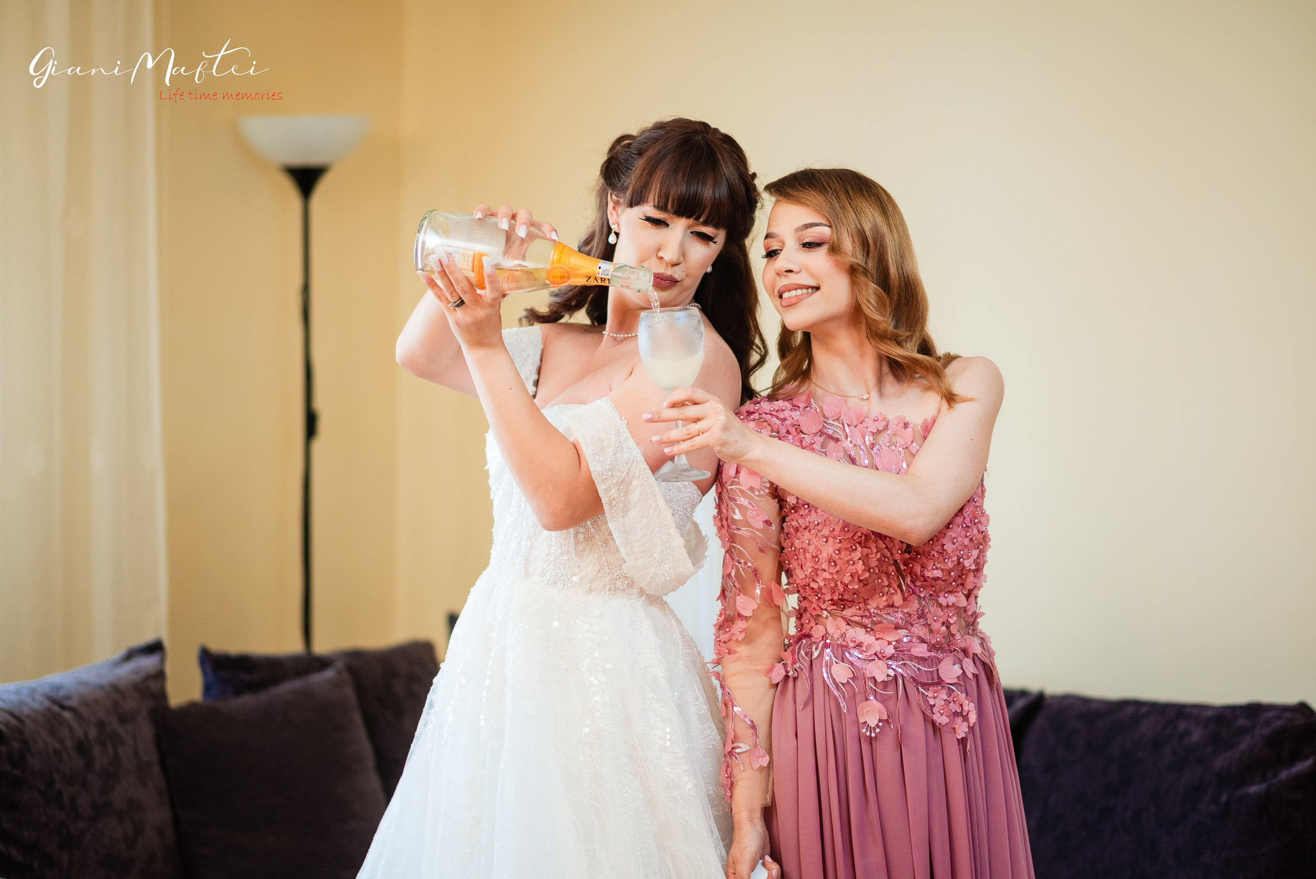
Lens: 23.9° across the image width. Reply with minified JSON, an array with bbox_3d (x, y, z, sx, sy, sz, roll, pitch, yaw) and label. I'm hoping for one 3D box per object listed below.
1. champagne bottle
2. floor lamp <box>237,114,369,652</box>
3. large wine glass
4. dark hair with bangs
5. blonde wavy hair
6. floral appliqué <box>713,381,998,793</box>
[{"bbox_3d":[-0.155,-0.228,3.950,0.304,0.087,0.087,10,21,17],"label":"champagne bottle"},{"bbox_3d":[-0.721,0.232,6.370,0.265,1.780,0.265,0,5,0],"label":"floor lamp"},{"bbox_3d":[0.023,-0.059,3.900,0.084,0.210,0.084,-3,7,0],"label":"large wine glass"},{"bbox_3d":[-0.017,-0.234,4.100,0.310,0.370,0.260,2,5,-10],"label":"dark hair with bangs"},{"bbox_3d":[0.270,-0.199,4.080,0.240,0.305,0.240,1,5,35],"label":"blonde wavy hair"},{"bbox_3d":[0.254,0.205,4.070,0.355,0.520,0.230,1,5,2],"label":"floral appliqué"}]

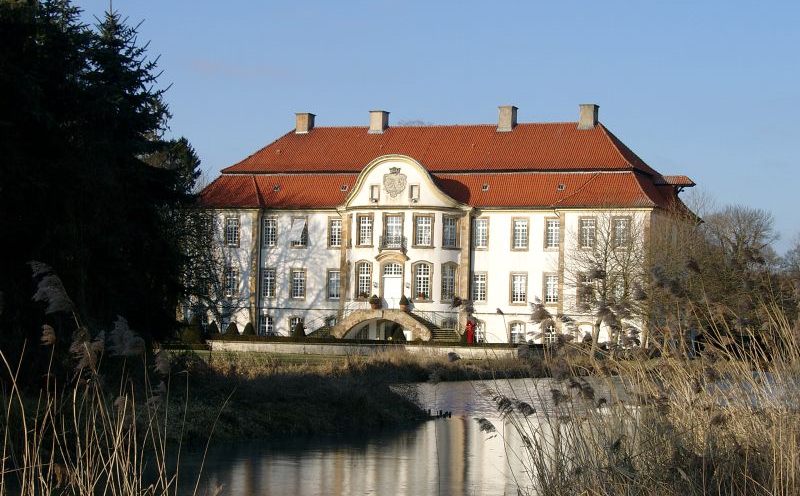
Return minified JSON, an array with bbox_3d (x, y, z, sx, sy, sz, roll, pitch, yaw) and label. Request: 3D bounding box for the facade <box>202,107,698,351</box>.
[{"bbox_3d":[3.030,-2.220,167.440,45.630,22.050,23.830,0,-3,21],"label":"facade"}]

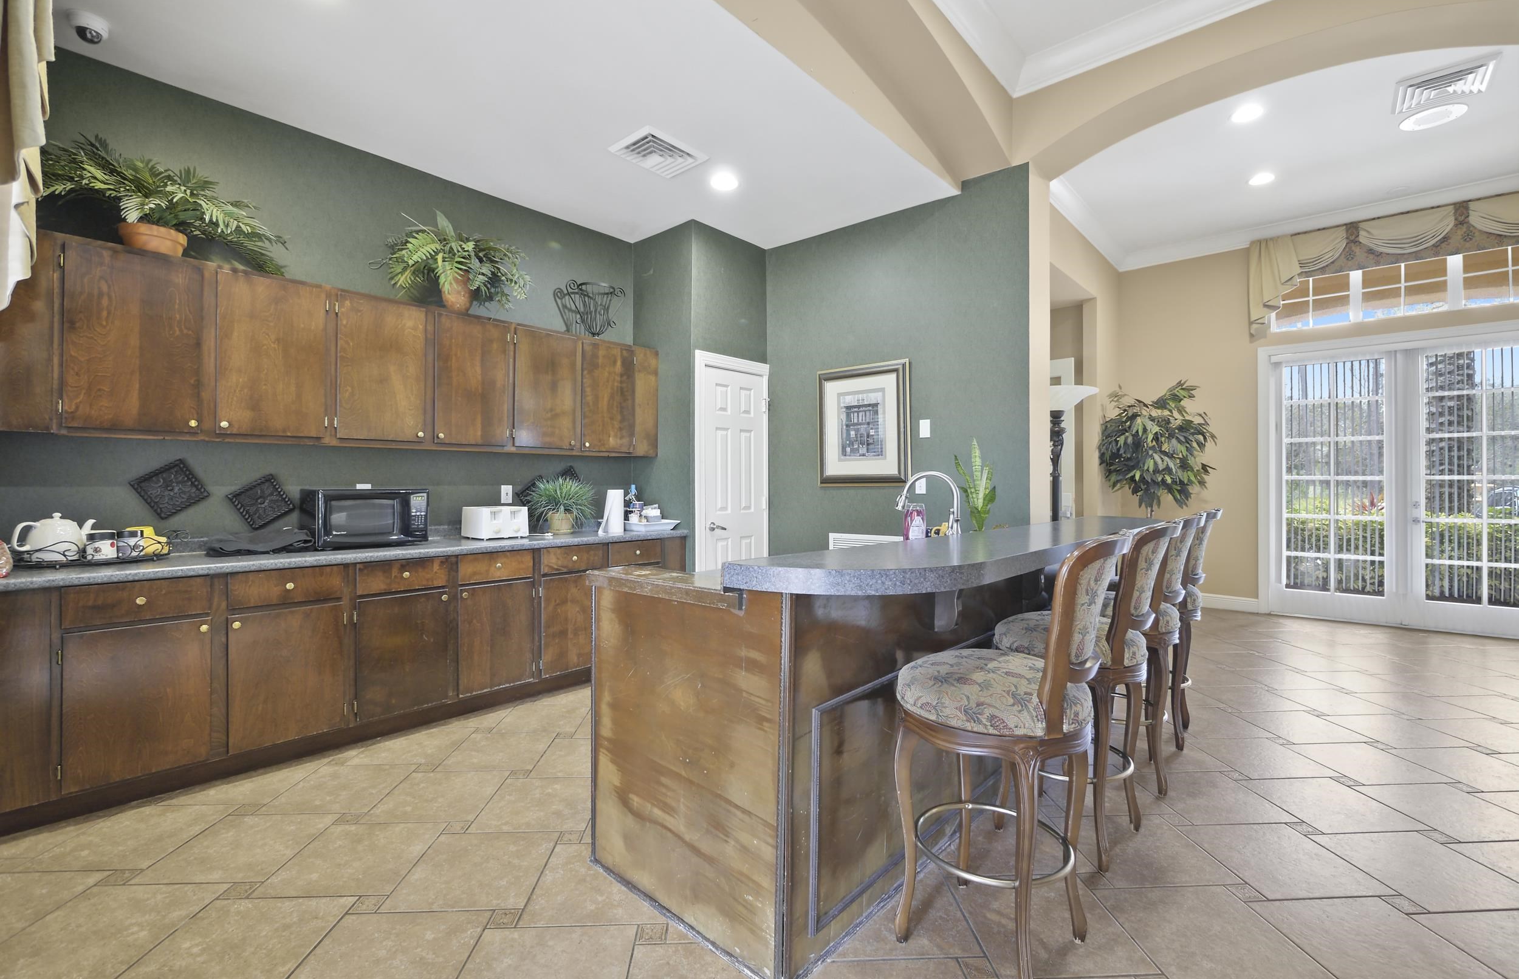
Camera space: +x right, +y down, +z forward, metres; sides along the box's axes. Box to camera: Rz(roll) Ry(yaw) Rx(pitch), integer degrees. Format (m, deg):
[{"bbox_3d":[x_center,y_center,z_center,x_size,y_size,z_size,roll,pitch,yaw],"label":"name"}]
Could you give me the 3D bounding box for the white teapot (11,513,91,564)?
[{"bbox_3d":[-2.863,0.196,2.499,0.153,0.202,0.231,0,1,43],"label":"white teapot"}]

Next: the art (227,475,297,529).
[{"bbox_3d":[-2.511,0.065,3.108,0.020,0.205,0.205,0,32,43],"label":"art"}]

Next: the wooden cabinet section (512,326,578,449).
[{"bbox_3d":[-1.419,-0.606,3.889,0.320,0.720,0.412,0,0,44],"label":"wooden cabinet section"}]

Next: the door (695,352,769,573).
[{"bbox_3d":[-0.198,0.116,4.494,0.100,2.143,0.750,0,0,43],"label":"door"}]

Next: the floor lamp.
[{"bbox_3d":[1.910,0.260,3.956,0.480,1.860,0.480,0,0,43],"label":"floor lamp"}]

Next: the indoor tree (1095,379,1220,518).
[{"bbox_3d":[3.710,0.080,5.776,0.950,2.204,0.930,0,0,43],"label":"indoor tree"}]

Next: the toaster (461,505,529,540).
[{"bbox_3d":[-1.612,0.201,3.751,0.295,0.192,0.266,0,0,41],"label":"toaster"}]

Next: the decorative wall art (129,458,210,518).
[{"bbox_3d":[-2.654,0.001,2.775,0.025,0.200,0.200,0,34,43],"label":"decorative wall art"}]

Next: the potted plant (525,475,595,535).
[{"bbox_3d":[-1.271,0.090,3.906,0.420,0.370,0.440,0,0,43],"label":"potted plant"}]

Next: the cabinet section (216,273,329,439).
[{"bbox_3d":[-2.344,-0.601,2.932,0.320,0.720,0.401,0,0,44],"label":"cabinet section"}]

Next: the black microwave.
[{"bbox_3d":[-2.102,0.150,3.278,0.369,0.300,0.499,0,0,41],"label":"black microwave"}]

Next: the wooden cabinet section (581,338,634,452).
[{"bbox_3d":[-1.117,-0.608,4.203,0.320,0.720,0.405,0,0,44],"label":"wooden cabinet section"}]

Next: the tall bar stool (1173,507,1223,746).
[{"bbox_3d":[1.940,0.642,3.020,0.566,1.108,0.488,0,1,43],"label":"tall bar stool"}]

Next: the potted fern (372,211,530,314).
[{"bbox_3d":[-1.694,-1.272,3.464,0.520,0.560,0.770,0,0,43],"label":"potted fern"}]

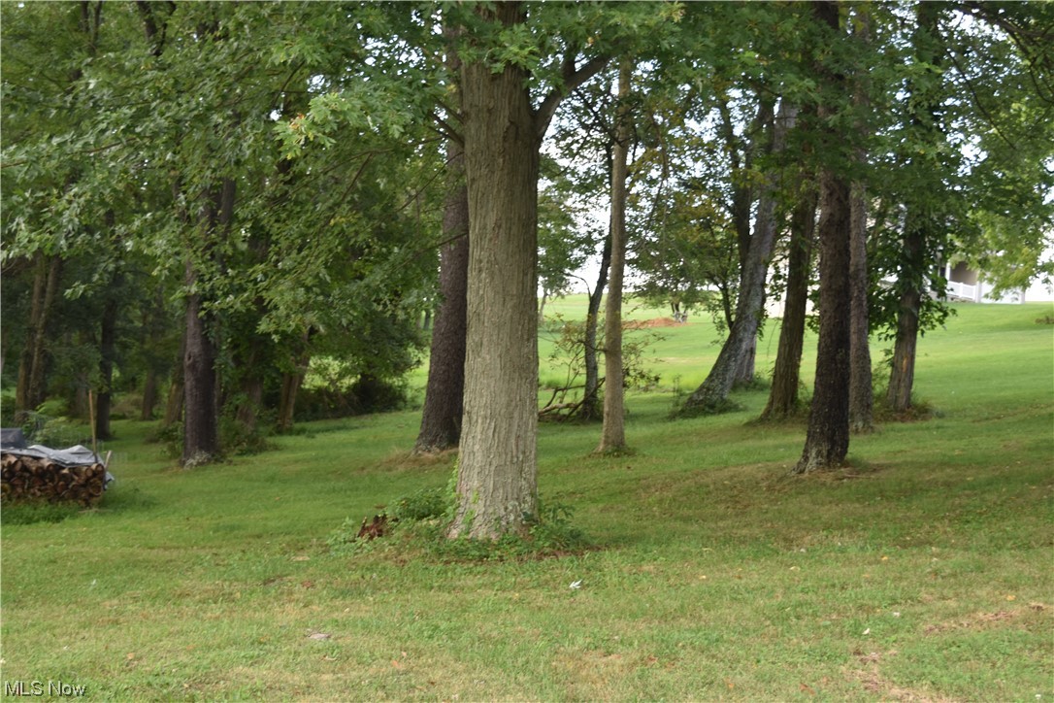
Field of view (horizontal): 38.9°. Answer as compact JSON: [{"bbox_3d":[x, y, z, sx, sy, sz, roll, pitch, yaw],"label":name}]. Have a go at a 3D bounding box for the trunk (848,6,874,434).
[{"bbox_3d":[5.016,-1.973,22.400,0.360,6.410,0.360,0,1,13],"label":"trunk"}]

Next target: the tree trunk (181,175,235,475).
[{"bbox_3d":[-4.219,-0.391,19.700,0.600,3.820,0.500,2,1,-12],"label":"tree trunk"}]

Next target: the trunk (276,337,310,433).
[{"bbox_3d":[-4.048,0.583,26.000,0.340,1.720,0.300,10,1,-8],"label":"trunk"}]

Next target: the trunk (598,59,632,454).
[{"bbox_3d":[1.179,-1.204,19.000,0.340,5.040,0.330,2,1,3],"label":"trunk"}]

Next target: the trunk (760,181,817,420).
[{"bbox_3d":[4.525,-0.870,25.500,0.550,4.110,0.500,7,1,10],"label":"trunk"}]

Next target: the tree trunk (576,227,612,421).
[{"bbox_3d":[1.225,-0.465,26.000,0.360,3.400,0.300,6,1,3],"label":"tree trunk"}]

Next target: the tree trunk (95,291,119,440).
[{"bbox_3d":[-6.888,0.231,24.500,0.270,2.490,0.260,3,1,-16],"label":"tree trunk"}]

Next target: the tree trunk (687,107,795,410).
[{"bbox_3d":[4.267,-1.850,29.500,0.950,6.320,0.800,12,1,7],"label":"tree trunk"}]

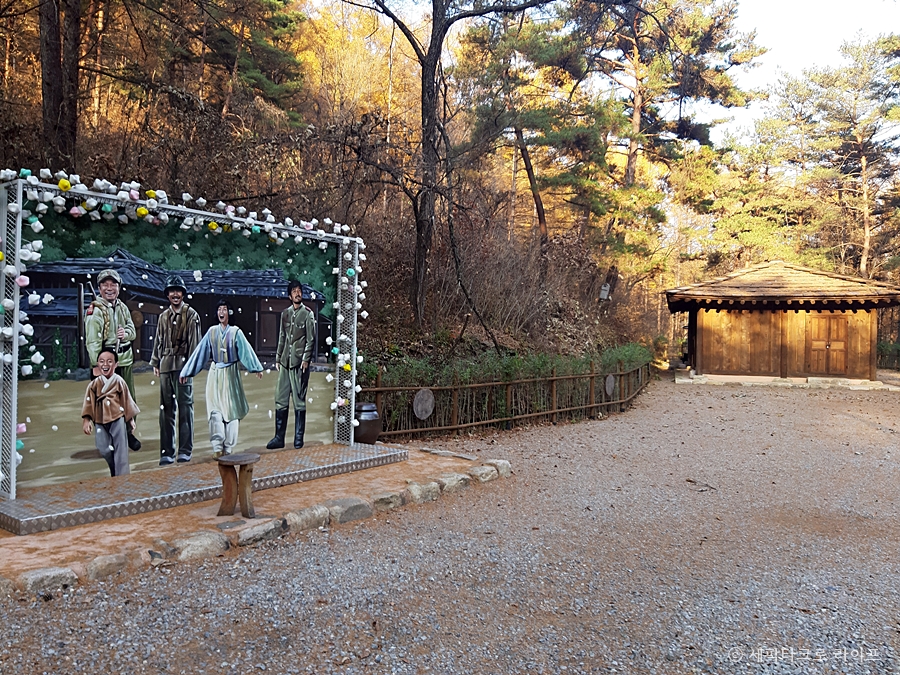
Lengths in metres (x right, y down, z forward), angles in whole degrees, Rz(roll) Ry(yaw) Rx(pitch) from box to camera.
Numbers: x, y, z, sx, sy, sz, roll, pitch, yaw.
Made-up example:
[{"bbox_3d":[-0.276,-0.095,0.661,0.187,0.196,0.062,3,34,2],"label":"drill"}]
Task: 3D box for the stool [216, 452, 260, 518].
[{"bbox_3d":[-1.683,1.180,5.610,0.329,0.456,0.326,1,-1,-17],"label":"stool"}]

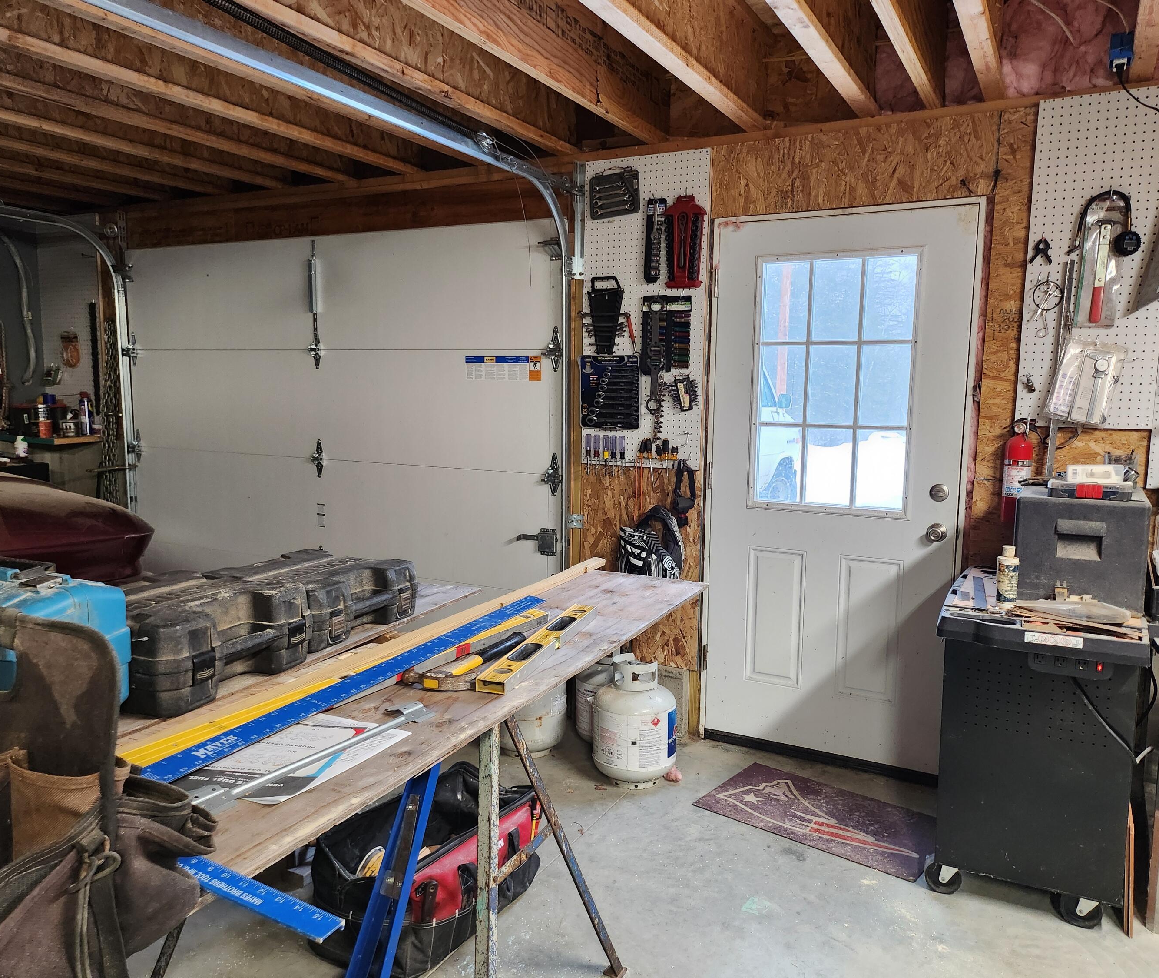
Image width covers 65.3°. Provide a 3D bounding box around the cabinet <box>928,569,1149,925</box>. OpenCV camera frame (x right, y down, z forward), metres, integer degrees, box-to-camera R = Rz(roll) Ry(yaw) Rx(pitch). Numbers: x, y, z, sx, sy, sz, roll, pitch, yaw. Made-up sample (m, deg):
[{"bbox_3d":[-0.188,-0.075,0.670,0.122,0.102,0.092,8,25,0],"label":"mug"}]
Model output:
[{"bbox_3d":[1.369,0.739,2.752,0.510,0.845,0.730,4,9,27],"label":"cabinet"}]

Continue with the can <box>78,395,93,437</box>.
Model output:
[{"bbox_3d":[-2.847,-0.430,5.204,0.066,0.243,0.066,-2,8,-18],"label":"can"}]

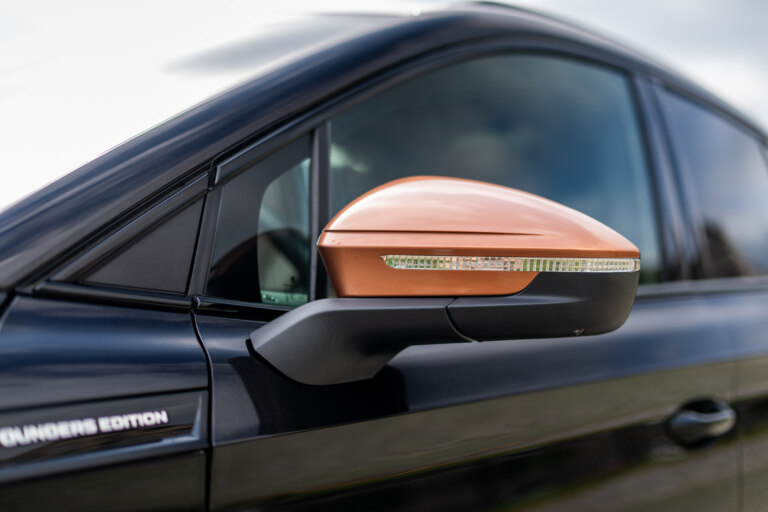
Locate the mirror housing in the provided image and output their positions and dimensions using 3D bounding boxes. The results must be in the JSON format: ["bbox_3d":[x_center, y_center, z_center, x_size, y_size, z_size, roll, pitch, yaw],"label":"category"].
[{"bbox_3d":[0.052,0.024,0.925,0.260,0.182,0.210,0,-1,42],"label":"mirror housing"}]

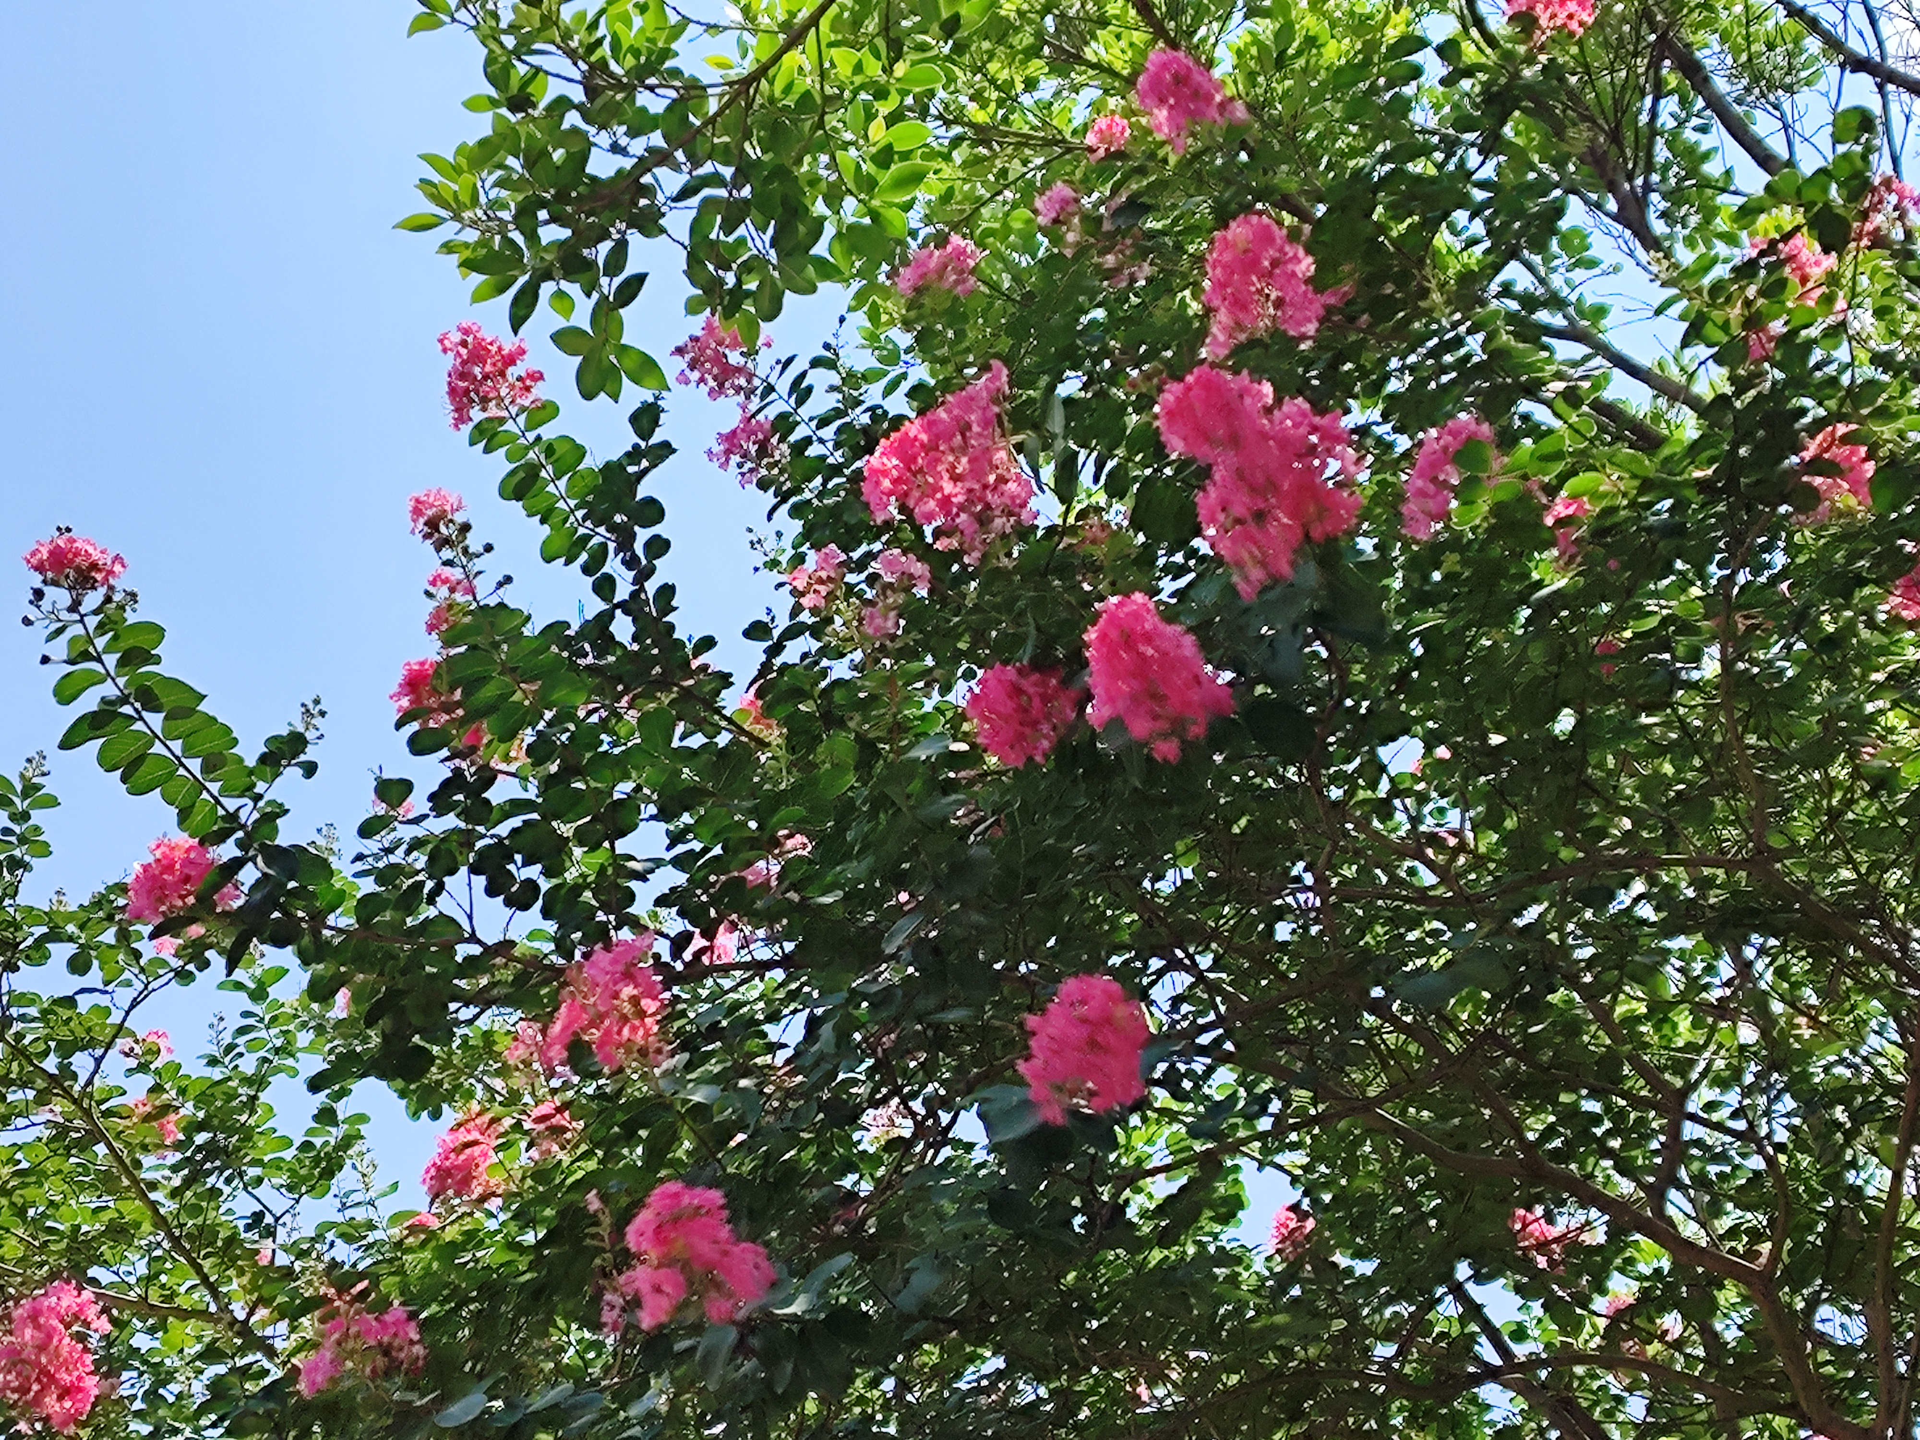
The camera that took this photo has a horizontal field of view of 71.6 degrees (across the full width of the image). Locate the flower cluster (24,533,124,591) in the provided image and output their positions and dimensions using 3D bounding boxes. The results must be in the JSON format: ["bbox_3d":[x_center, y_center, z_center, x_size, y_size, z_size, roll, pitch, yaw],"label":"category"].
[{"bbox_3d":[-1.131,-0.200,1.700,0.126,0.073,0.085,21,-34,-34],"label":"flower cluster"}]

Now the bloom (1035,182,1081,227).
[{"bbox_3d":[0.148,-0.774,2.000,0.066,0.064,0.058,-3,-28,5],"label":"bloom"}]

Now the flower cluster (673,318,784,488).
[{"bbox_3d":[-0.409,-0.559,2.350,0.196,0.290,0.194,0,-32,0],"label":"flower cluster"}]

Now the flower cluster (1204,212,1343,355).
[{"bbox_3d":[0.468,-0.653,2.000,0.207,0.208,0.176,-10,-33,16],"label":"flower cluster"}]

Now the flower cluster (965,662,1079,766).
[{"bbox_3d":[0.090,-0.005,1.900,0.169,0.145,0.127,0,-32,0],"label":"flower cluster"}]

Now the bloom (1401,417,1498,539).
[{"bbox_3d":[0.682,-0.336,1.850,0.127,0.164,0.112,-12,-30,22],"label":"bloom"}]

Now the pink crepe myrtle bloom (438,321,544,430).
[{"bbox_3d":[-0.704,-0.518,2.000,0.158,0.160,0.129,0,-32,0],"label":"pink crepe myrtle bloom"}]

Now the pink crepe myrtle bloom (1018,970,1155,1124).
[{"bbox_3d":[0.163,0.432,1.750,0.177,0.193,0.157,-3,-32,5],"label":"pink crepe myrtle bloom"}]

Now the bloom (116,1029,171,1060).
[{"bbox_3d":[-1.410,0.560,2.300,0.093,0.052,0.061,16,-32,-28],"label":"bloom"}]

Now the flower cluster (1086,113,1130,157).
[{"bbox_3d":[0.300,-1.187,2.700,0.091,0.086,0.072,0,-32,0],"label":"flower cluster"}]

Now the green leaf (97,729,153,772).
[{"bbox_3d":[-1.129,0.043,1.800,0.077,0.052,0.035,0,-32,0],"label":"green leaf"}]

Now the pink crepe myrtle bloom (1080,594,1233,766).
[{"bbox_3d":[0.241,-0.051,1.600,0.178,0.192,0.156,-5,-28,9],"label":"pink crepe myrtle bloom"}]

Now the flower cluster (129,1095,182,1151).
[{"bbox_3d":[-1.751,0.877,2.900,0.114,0.120,0.100,18,-36,-26],"label":"flower cluster"}]

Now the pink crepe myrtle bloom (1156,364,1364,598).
[{"bbox_3d":[0.406,-0.324,1.800,0.282,0.307,0.239,0,-32,0],"label":"pink crepe myrtle bloom"}]

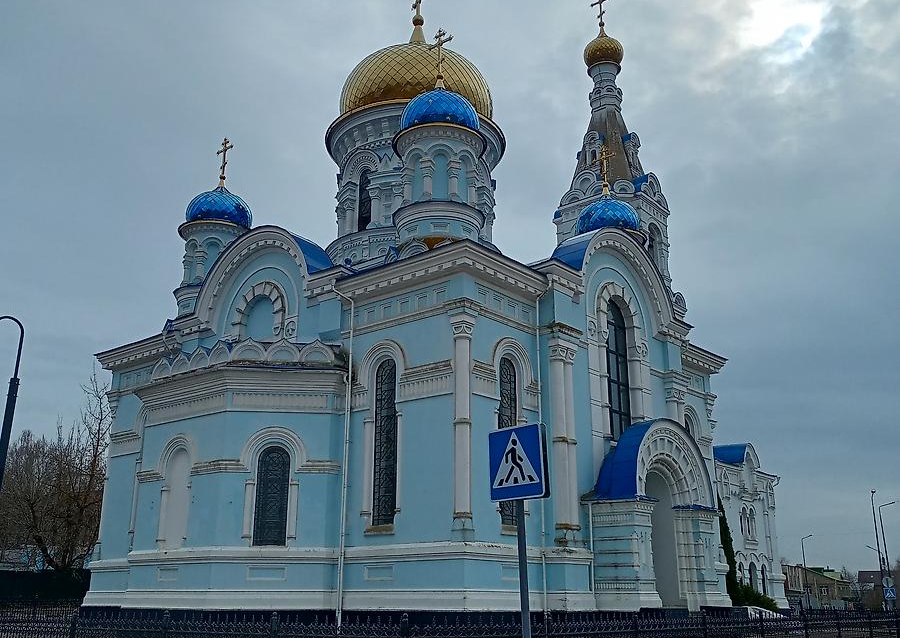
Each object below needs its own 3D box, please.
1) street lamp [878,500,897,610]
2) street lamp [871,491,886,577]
[{"bbox_3d":[29.357,16.346,63.887,1.250,8.460,0.250,-4,-17,13],"label":"street lamp"},{"bbox_3d":[26.550,14.924,59.761,0.300,8.830,1.200,-6,-18,20],"label":"street lamp"}]

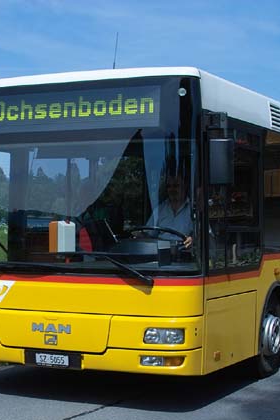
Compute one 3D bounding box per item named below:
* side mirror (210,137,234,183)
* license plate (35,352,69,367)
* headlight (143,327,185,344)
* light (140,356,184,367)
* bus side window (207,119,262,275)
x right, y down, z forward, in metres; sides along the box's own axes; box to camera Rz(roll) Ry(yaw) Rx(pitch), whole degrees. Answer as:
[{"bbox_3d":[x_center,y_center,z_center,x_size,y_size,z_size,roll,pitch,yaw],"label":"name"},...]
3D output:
[{"bbox_3d":[0.611,-0.362,6.691,0.185,0.345,0.100,0,-1,3],"label":"side mirror"},{"bbox_3d":[-0.688,1.181,7.039,0.305,0.085,0.015,0,-1,27],"label":"license plate"},{"bbox_3d":[0.184,0.940,6.656,0.300,0.125,0.090,0,-1,19],"label":"headlight"},{"bbox_3d":[0.173,1.127,6.657,0.330,0.085,0.085,0,-1,19],"label":"light"},{"bbox_3d":[0.786,-0.104,7.382,0.060,1.230,1.260,0,-1,27],"label":"bus side window"}]

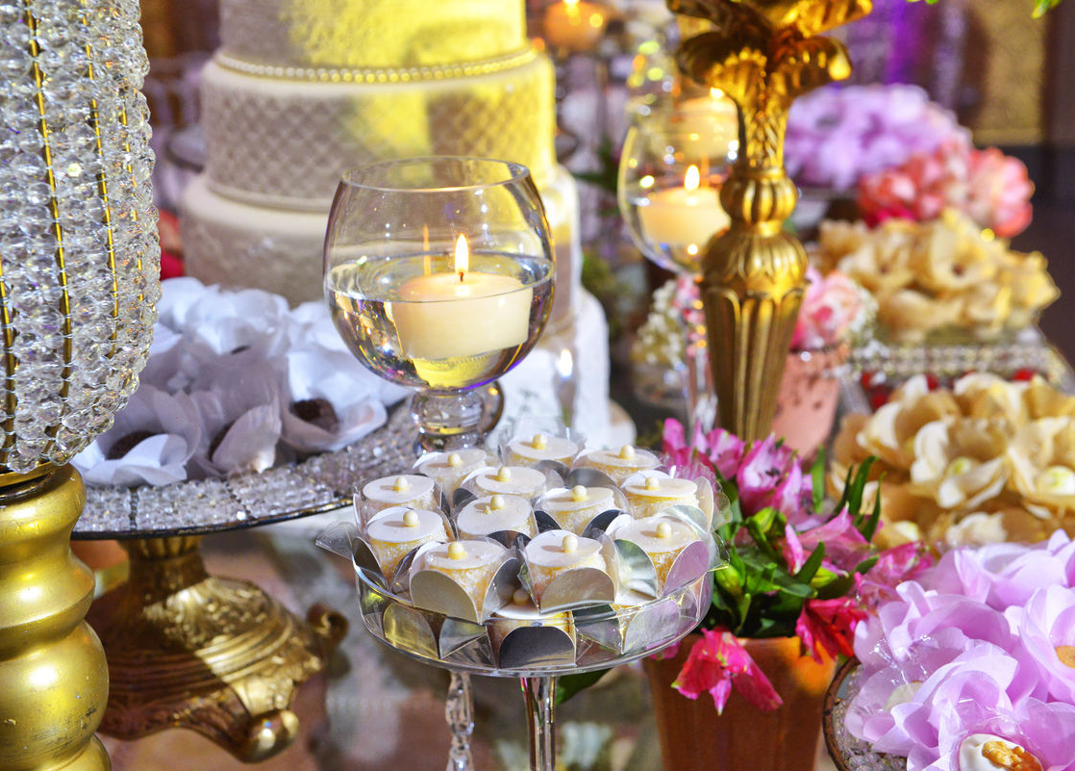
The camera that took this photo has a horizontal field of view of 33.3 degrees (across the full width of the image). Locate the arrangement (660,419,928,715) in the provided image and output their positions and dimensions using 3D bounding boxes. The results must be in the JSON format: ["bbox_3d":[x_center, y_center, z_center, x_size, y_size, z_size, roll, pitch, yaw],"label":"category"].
[{"bbox_3d":[0.126,0.088,0.880,0.130,0.108,0.120,-2,17,0],"label":"arrangement"}]

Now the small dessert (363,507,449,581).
[{"bbox_3d":[-0.058,0.070,0.800,0.035,0.029,0.035,-2,17,0],"label":"small dessert"}]

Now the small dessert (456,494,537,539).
[{"bbox_3d":[-0.020,0.069,0.845,0.038,0.030,0.038,0,17,0],"label":"small dessert"}]

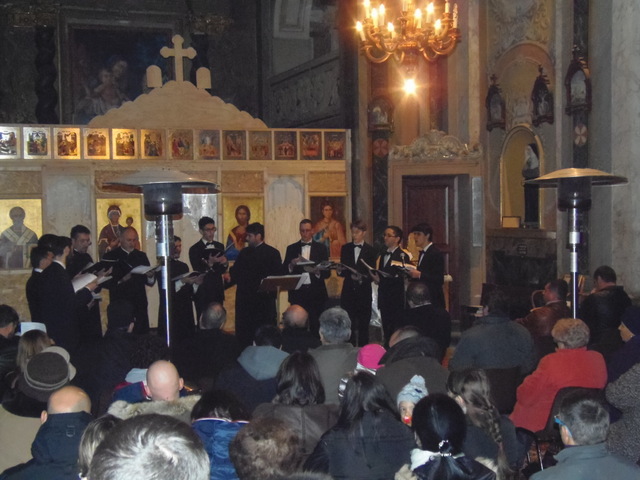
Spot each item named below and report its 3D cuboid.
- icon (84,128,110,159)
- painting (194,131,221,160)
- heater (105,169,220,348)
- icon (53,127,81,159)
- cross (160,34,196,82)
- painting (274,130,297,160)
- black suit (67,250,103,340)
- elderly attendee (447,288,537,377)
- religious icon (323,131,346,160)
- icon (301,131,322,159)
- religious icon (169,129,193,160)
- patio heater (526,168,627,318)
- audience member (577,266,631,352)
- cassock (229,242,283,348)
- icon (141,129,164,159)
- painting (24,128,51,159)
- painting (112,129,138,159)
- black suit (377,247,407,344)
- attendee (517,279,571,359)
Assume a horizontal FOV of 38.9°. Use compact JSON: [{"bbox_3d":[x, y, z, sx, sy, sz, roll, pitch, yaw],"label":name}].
[{"bbox_3d":[-2.558,-1.101,10.386,0.285,0.350,0.030,-1,0,-18],"label":"icon"},{"bbox_3d":[-1.329,-1.126,10.781,0.285,0.350,0.030,-1,0,-18],"label":"painting"},{"bbox_3d":[-1.093,0.600,6.460,0.810,2.200,0.810,-1,3,0],"label":"heater"},{"bbox_3d":[-2.891,-1.102,10.376,0.293,0.353,0.030,-2,2,-21],"label":"icon"},{"bbox_3d":[-1.683,-2.160,10.798,0.437,0.563,0.040,-2,2,-21],"label":"cross"},{"bbox_3d":[-0.422,-1.175,11.304,0.299,0.361,0.030,-2,2,-21],"label":"painting"},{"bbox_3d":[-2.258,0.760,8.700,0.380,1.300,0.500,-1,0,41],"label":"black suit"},{"bbox_3d":[1.165,1.012,6.353,0.580,1.360,0.780,-1,3,-14],"label":"elderly attendee"},{"bbox_3d":[0.193,-1.166,11.270,0.285,0.350,0.030,-1,0,-18],"label":"religious icon"},{"bbox_3d":[-0.103,-1.170,11.210,0.285,0.355,0.030,-2,3,-19],"label":"icon"},{"bbox_3d":[-1.656,-1.137,10.840,0.296,0.361,0.030,-2,2,-21],"label":"religious icon"},{"bbox_3d":[2.009,0.527,7.087,0.810,2.200,0.810,-1,2,0],"label":"patio heater"},{"bbox_3d":[2.436,0.910,7.871,0.540,1.360,0.750,-2,2,-28],"label":"audience member"},{"bbox_3d":[-0.626,0.789,9.242,0.540,1.530,0.380,-2,4,-27],"label":"cassock"},{"bbox_3d":[-1.947,-1.119,10.582,0.285,0.350,0.030,-1,0,-18],"label":"icon"},{"bbox_3d":[-3.201,-1.093,10.259,0.286,0.356,0.030,-2,2,-21],"label":"painting"},{"bbox_3d":[-2.273,-1.120,10.608,0.294,0.358,0.030,-2,2,-21],"label":"painting"},{"bbox_3d":[0.742,0.775,9.339,0.320,1.418,0.460,-3,4,-38],"label":"black suit"},{"bbox_3d":[1.871,0.967,7.470,0.750,1.311,0.520,2,4,44],"label":"attendee"}]

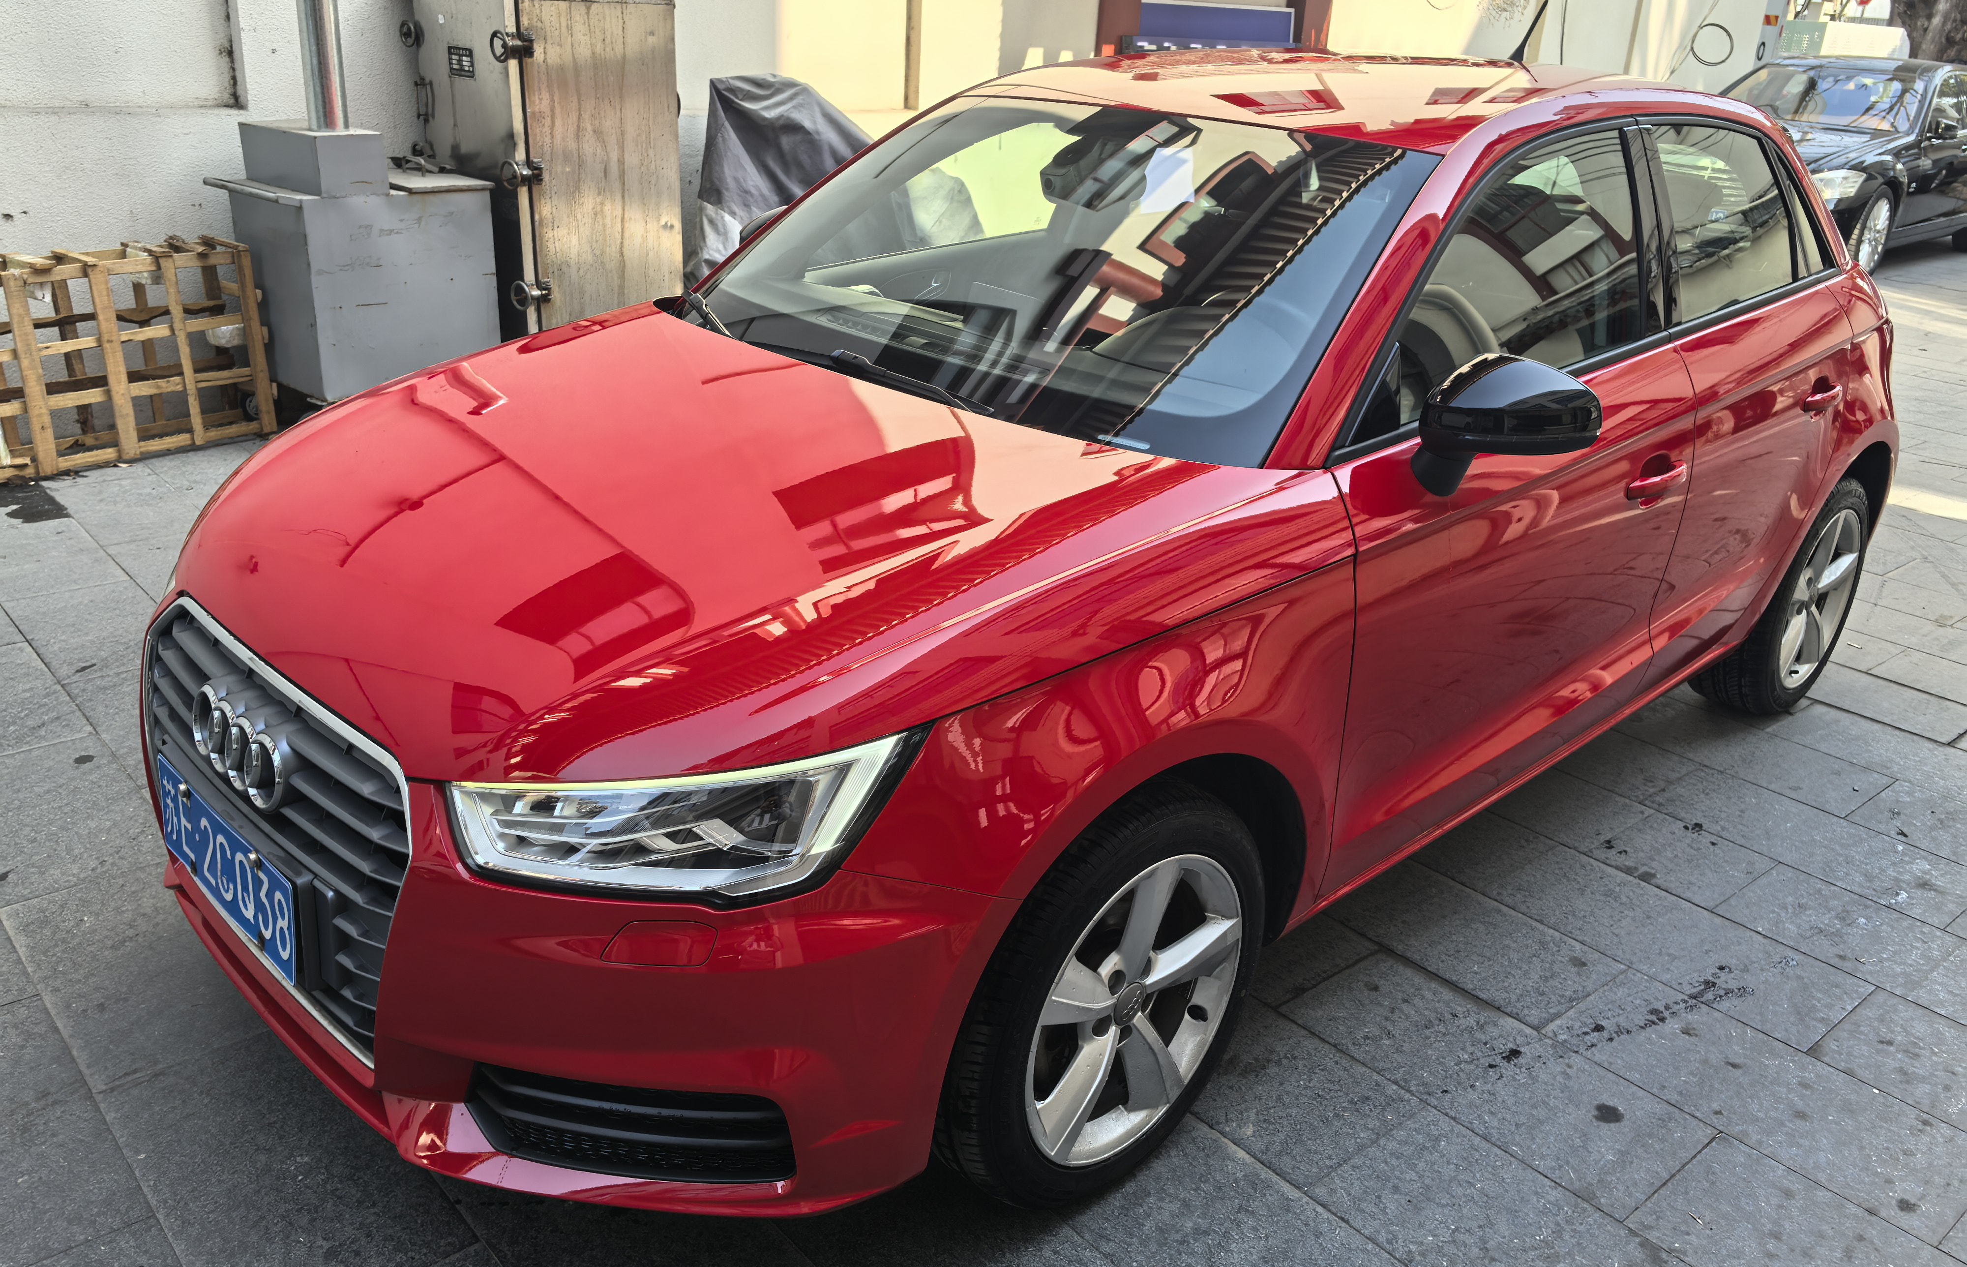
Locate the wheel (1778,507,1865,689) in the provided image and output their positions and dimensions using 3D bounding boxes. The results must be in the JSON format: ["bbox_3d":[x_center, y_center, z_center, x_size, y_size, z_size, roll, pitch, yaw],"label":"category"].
[{"bbox_3d":[1.930,-0.098,3.683,0.440,0.440,0.170,-18,29,-41],"label":"wheel"}]

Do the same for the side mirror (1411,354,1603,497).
[{"bbox_3d":[0.726,-0.286,2.132,0.180,0.195,0.205,-18,29,-41],"label":"side mirror"}]

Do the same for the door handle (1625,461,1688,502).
[{"bbox_3d":[1.142,-0.269,2.611,0.220,0.048,0.055,-18,29,-41],"label":"door handle"}]

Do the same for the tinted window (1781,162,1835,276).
[{"bbox_3d":[1.673,-0.842,3.140,0.040,0.230,0.190,-10,6,42],"label":"tinted window"}]

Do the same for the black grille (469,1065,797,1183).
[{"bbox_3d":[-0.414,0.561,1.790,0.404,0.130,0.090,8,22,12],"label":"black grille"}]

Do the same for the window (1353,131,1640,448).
[{"bbox_3d":[0.796,-0.566,2.353,1.000,0.420,0.060,-18,5,-41],"label":"window"}]

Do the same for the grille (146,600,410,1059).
[{"bbox_3d":[-0.924,0.245,1.973,0.120,0.445,0.720,-9,24,-44],"label":"grille"}]

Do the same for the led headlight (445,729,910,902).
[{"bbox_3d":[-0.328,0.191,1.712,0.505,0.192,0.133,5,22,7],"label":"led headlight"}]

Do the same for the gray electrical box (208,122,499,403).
[{"bbox_3d":[-2.311,-1.403,5.637,0.680,0.870,0.820,16,26,31],"label":"gray electrical box"}]

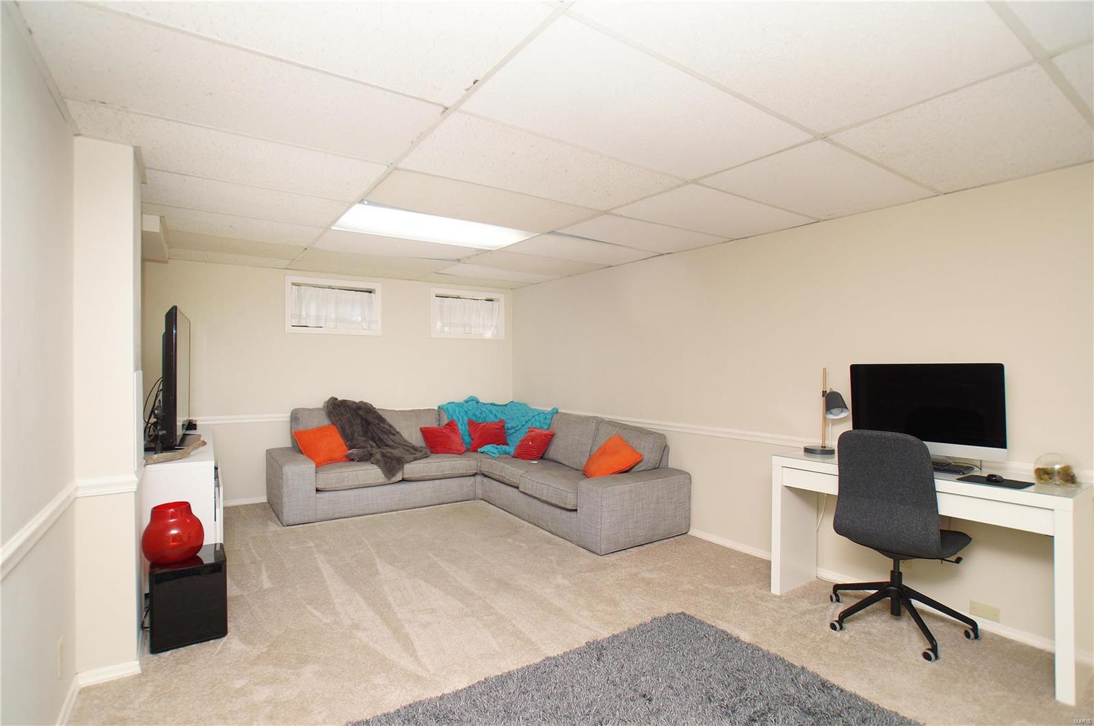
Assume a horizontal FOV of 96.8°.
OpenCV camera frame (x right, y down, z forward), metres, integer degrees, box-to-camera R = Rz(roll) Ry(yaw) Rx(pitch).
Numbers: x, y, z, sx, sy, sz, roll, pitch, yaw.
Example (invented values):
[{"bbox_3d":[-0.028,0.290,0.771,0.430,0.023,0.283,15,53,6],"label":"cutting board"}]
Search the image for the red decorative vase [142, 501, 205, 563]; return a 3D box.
[{"bbox_3d":[-1.809,0.818,2.356,0.240,0.255,0.240,0,-1,-32],"label":"red decorative vase"}]

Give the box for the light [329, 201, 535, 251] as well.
[{"bbox_3d":[-0.713,-0.877,3.175,1.190,0.060,0.600,0,-1,-35],"label":"light"}]

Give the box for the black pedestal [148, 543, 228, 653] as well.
[{"bbox_3d":[-1.725,1.127,2.371,0.285,0.360,0.295,0,-1,-32],"label":"black pedestal"}]

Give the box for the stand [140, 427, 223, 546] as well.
[{"bbox_3d":[-2.604,0.952,3.439,0.420,0.730,1.700,0,-1,-35],"label":"stand"}]

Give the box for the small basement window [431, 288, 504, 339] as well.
[{"bbox_3d":[-0.855,-0.526,5.347,0.860,0.525,0.080,0,-1,-33],"label":"small basement window"}]

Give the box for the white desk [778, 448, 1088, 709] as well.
[{"bbox_3d":[1.799,0.914,2.434,0.415,0.785,1.190,0,-1,-38],"label":"white desk"}]

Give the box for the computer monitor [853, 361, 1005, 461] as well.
[{"bbox_3d":[1.942,0.265,2.510,0.190,0.510,0.650,1,-1,-44],"label":"computer monitor"}]

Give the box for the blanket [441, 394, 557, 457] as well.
[{"bbox_3d":[-0.473,0.571,4.883,1.150,0.530,0.750,0,-1,7],"label":"blanket"}]

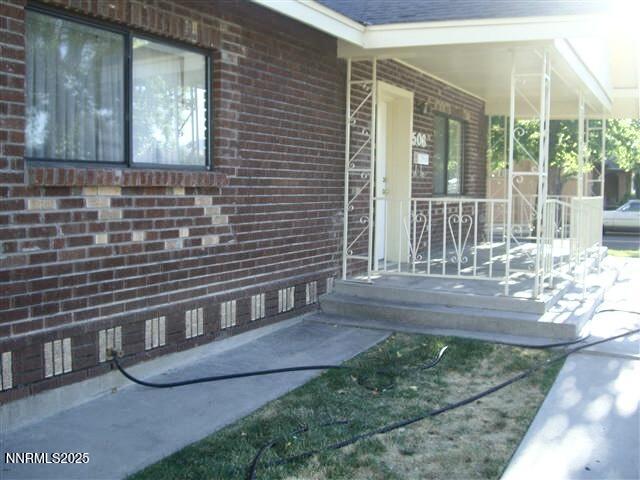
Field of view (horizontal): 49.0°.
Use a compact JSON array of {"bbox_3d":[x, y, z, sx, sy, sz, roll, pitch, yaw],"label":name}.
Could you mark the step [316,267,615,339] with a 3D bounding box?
[{"bbox_3d":[2.220,0.565,8.604,2.414,0.133,4.860,3,5,28],"label":"step"}]

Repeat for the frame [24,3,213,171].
[{"bbox_3d":[-1.270,-0.940,4.652,0.071,0.910,1.776,3,5,28],"label":"frame"}]

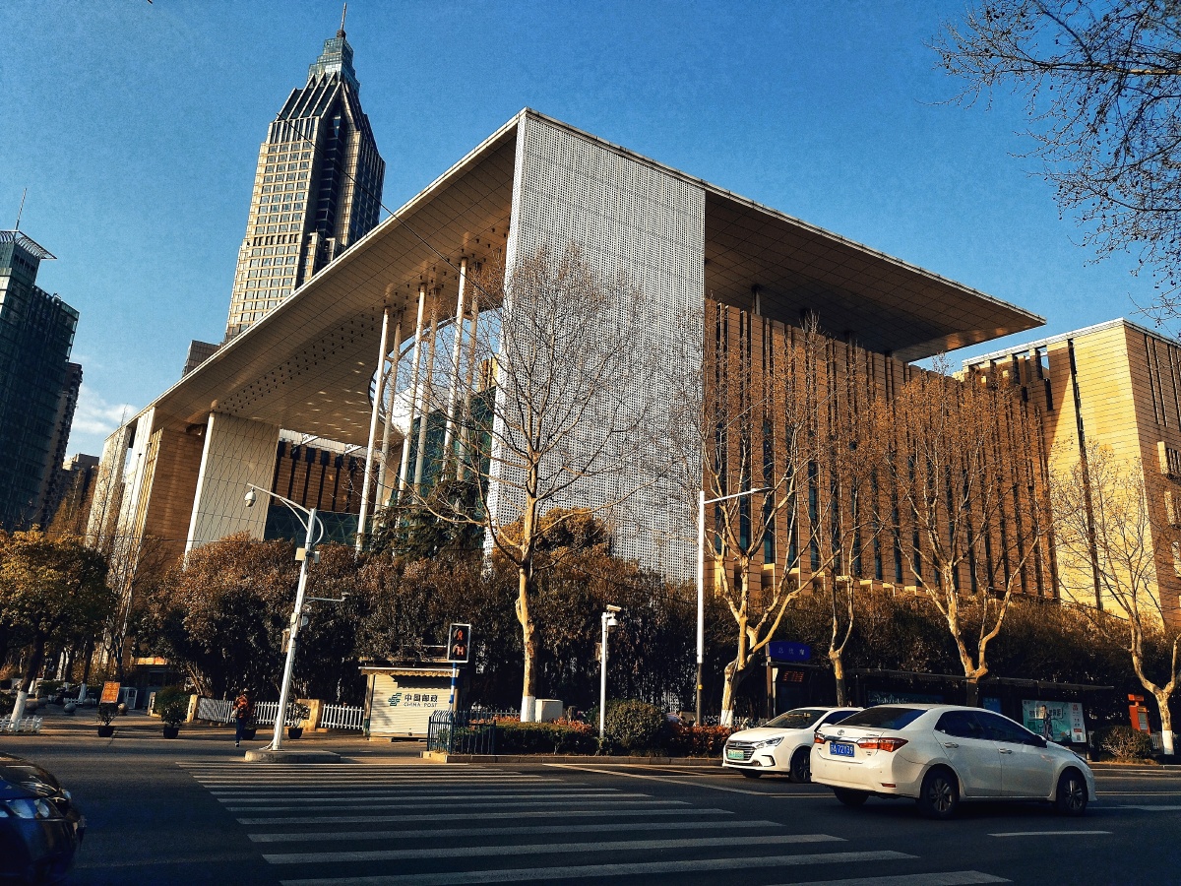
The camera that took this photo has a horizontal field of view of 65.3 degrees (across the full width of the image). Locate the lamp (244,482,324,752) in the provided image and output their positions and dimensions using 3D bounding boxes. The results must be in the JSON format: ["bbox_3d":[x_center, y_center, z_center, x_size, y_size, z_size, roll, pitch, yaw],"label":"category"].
[{"bbox_3d":[-7.315,3.775,20.844,1.750,6.010,0.450,6,-17,-11],"label":"lamp"}]

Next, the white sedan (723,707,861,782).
[{"bbox_3d":[4.958,6.233,19.106,4.710,1.490,1.780,11,-18,-26],"label":"white sedan"}]

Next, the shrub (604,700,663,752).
[{"bbox_3d":[1.213,7.733,25.017,1.450,1.434,1.520,3,-17,1],"label":"shrub"}]

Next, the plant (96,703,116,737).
[{"bbox_3d":[-15.314,8.782,29.200,0.580,1.020,0.580,2,-17,0],"label":"plant"}]

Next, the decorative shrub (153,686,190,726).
[{"bbox_3d":[-18.573,11.717,41.000,1.450,1.700,1.450,2,-17,0],"label":"decorative shrub"}]

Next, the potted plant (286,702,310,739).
[{"bbox_3d":[-9.446,9.019,29.963,0.740,1.126,0.740,8,-17,-15],"label":"potted plant"}]

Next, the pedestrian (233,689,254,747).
[{"bbox_3d":[-9.928,7.897,26.400,0.550,1.630,0.420,2,-17,0],"label":"pedestrian"}]

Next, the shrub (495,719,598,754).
[{"bbox_3d":[-1.111,7.647,23.900,2.950,0.850,1.100,12,-19,-29],"label":"shrub"}]

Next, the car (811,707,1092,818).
[{"bbox_3d":[5.367,4.609,13.480,4.630,1.475,1.780,11,-19,-27],"label":"car"}]

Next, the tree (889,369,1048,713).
[{"bbox_3d":[13.656,3.816,33.417,5.645,14.528,5.645,-4,-18,22],"label":"tree"}]

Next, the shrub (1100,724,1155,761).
[{"bbox_3d":[21.640,12.114,37.200,1.750,1.300,1.700,11,-19,-28],"label":"shrub"}]

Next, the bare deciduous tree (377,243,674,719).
[{"bbox_3d":[-1.677,0.974,25.524,7.947,14.403,7.947,4,-17,-4],"label":"bare deciduous tree"}]

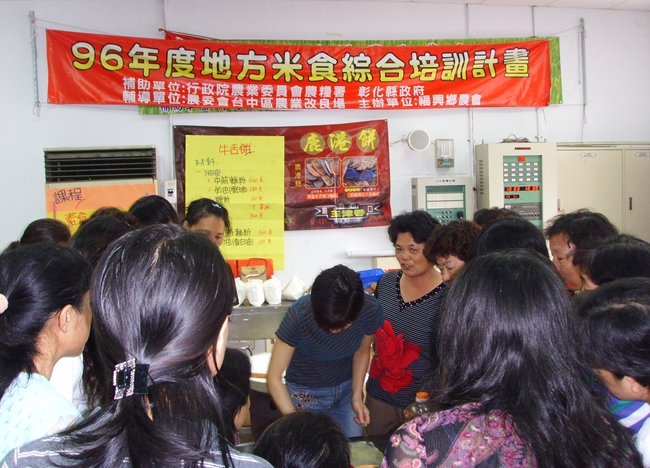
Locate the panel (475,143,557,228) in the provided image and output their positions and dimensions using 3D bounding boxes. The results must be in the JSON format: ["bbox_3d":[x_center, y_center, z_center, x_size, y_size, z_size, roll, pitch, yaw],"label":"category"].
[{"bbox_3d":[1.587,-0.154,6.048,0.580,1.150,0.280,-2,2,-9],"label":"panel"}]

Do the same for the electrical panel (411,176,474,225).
[{"bbox_3d":[0.975,-0.147,6.018,0.470,0.620,0.140,-2,2,-9],"label":"electrical panel"}]

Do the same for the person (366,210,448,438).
[{"bbox_3d":[0.352,0.682,2.950,0.440,1.550,0.300,-1,3,27],"label":"person"}]

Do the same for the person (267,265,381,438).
[{"bbox_3d":[-0.011,0.789,2.727,0.440,1.370,0.500,-2,2,-9],"label":"person"}]

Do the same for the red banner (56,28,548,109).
[{"bbox_3d":[-0.095,-1.305,5.822,4.030,0.620,0.030,-2,2,-9],"label":"red banner"}]

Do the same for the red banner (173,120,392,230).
[{"bbox_3d":[-0.318,-0.459,5.849,1.750,0.860,0.020,-2,2,-9],"label":"red banner"}]

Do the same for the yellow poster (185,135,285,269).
[{"bbox_3d":[-0.707,-0.243,5.787,0.780,1.080,0.020,-2,2,-9],"label":"yellow poster"}]

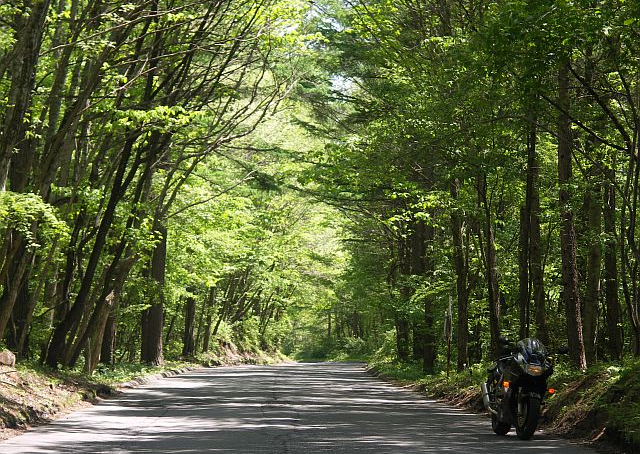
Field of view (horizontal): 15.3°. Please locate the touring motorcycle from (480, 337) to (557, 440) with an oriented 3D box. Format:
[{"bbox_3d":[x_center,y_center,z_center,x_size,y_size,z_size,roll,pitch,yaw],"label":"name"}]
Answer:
[{"bbox_3d":[2.309,1.857,27.532,0.770,1.150,2.050,8,-4,-6],"label":"touring motorcycle"}]

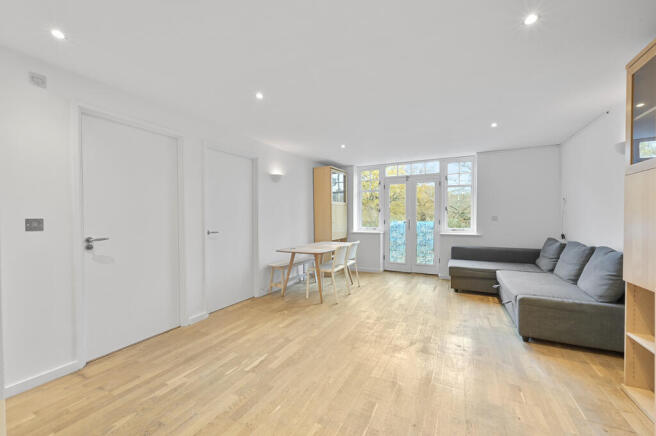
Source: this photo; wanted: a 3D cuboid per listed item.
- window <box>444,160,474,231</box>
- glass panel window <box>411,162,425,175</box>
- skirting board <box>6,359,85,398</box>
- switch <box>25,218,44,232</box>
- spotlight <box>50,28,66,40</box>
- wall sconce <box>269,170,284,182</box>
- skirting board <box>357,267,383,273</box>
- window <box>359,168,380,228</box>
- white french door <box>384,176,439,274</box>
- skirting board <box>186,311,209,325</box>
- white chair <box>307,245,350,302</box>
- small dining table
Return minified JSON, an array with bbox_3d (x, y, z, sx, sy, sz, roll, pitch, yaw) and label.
[{"bbox_3d":[2.506,-0.448,4.872,0.510,1.374,0.060,0,1,28],"label":"window"},{"bbox_3d":[1.843,-1.010,5.215,0.277,0.249,0.050,0,1,28],"label":"glass panel window"},{"bbox_3d":[-2.015,1.133,1.822,0.018,0.077,0.372,0,0,28],"label":"skirting board"},{"bbox_3d":[-2.037,0.049,1.774,0.011,0.087,0.087,0,0,28],"label":"switch"},{"bbox_3d":[-1.670,-1.134,1.580,0.085,0.030,0.085,0,1,28],"label":"spotlight"},{"bbox_3d":[-0.818,-0.627,4.048,0.120,0.140,0.310,0,1,28],"label":"wall sconce"},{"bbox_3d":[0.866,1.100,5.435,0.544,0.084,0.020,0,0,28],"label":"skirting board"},{"bbox_3d":[0.929,-0.435,5.706,0.524,1.364,0.060,0,1,28],"label":"window"},{"bbox_3d":[1.718,0.147,5.294,1.085,1.953,0.070,0,0,28],"label":"white french door"},{"bbox_3d":[-1.457,1.125,2.853,0.018,0.077,0.243,0,0,28],"label":"skirting board"},{"bbox_3d":[0.019,0.770,3.741,0.510,0.770,0.470,0,1,28],"label":"white chair"},{"bbox_3d":[-0.095,0.799,4.061,0.675,0.708,1.390,0,0,28],"label":"small dining table"}]

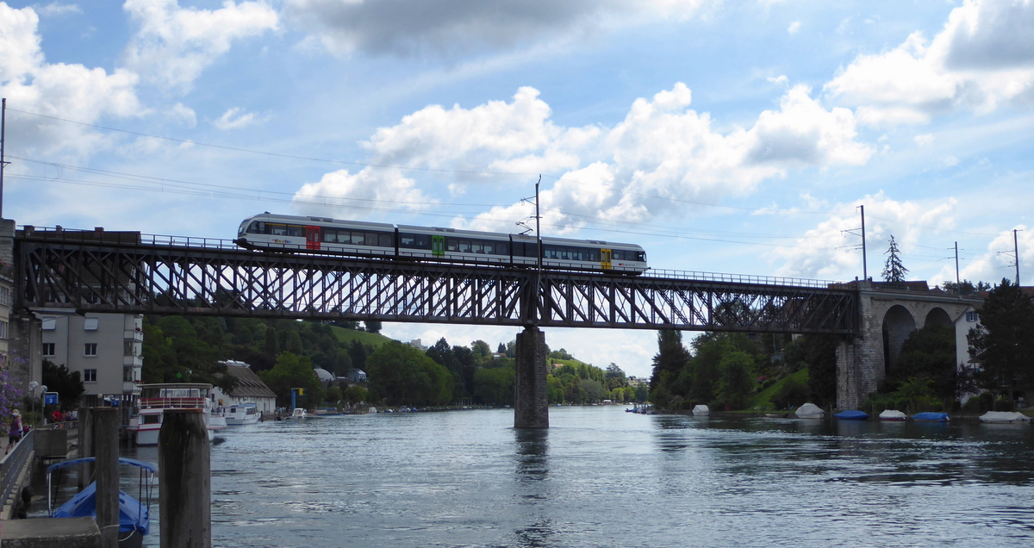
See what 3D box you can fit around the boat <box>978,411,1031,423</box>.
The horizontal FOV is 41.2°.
[{"bbox_3d":[50.492,14.835,142.455,1.900,1.250,5.000,5,-7,-45],"label":"boat"}]

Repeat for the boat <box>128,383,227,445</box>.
[{"bbox_3d":[-27.236,11.210,110.400,6.500,4.500,22.000,1,-5,-13],"label":"boat"}]

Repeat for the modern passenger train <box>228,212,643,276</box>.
[{"bbox_3d":[-5.426,-2.671,146.126,54.000,3.950,3.000,3,-7,-38],"label":"modern passenger train"}]

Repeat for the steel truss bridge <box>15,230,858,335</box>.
[{"bbox_3d":[0.864,2.236,150.599,111.800,6.850,4.600,3,-7,-38],"label":"steel truss bridge"}]

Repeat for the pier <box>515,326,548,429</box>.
[{"bbox_3d":[1.600,11.221,150.270,2.150,11.020,4.500,3,-7,-38],"label":"pier"}]

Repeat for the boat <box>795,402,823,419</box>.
[{"bbox_3d":[40.732,18.986,190.907,1.800,2.100,4.100,5,-7,-45],"label":"boat"}]

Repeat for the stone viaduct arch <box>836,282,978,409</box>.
[{"bbox_3d":[55.067,10.323,193.208,29.697,17.000,4.300,4,-7,-40],"label":"stone viaduct arch"}]

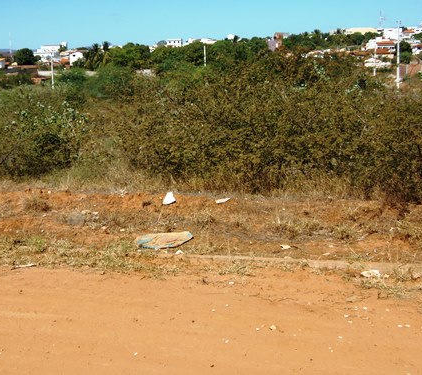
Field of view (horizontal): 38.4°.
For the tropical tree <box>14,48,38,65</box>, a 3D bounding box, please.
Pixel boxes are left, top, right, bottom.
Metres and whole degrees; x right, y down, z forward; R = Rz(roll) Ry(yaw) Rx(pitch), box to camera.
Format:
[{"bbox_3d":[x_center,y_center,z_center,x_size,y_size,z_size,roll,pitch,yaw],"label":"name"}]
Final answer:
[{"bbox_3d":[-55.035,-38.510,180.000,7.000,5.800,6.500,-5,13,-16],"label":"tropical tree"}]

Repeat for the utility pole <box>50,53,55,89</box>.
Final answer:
[{"bbox_3d":[-26.075,-18.873,100.000,0.300,7.000,0.300,-4,13,-14],"label":"utility pole"}]

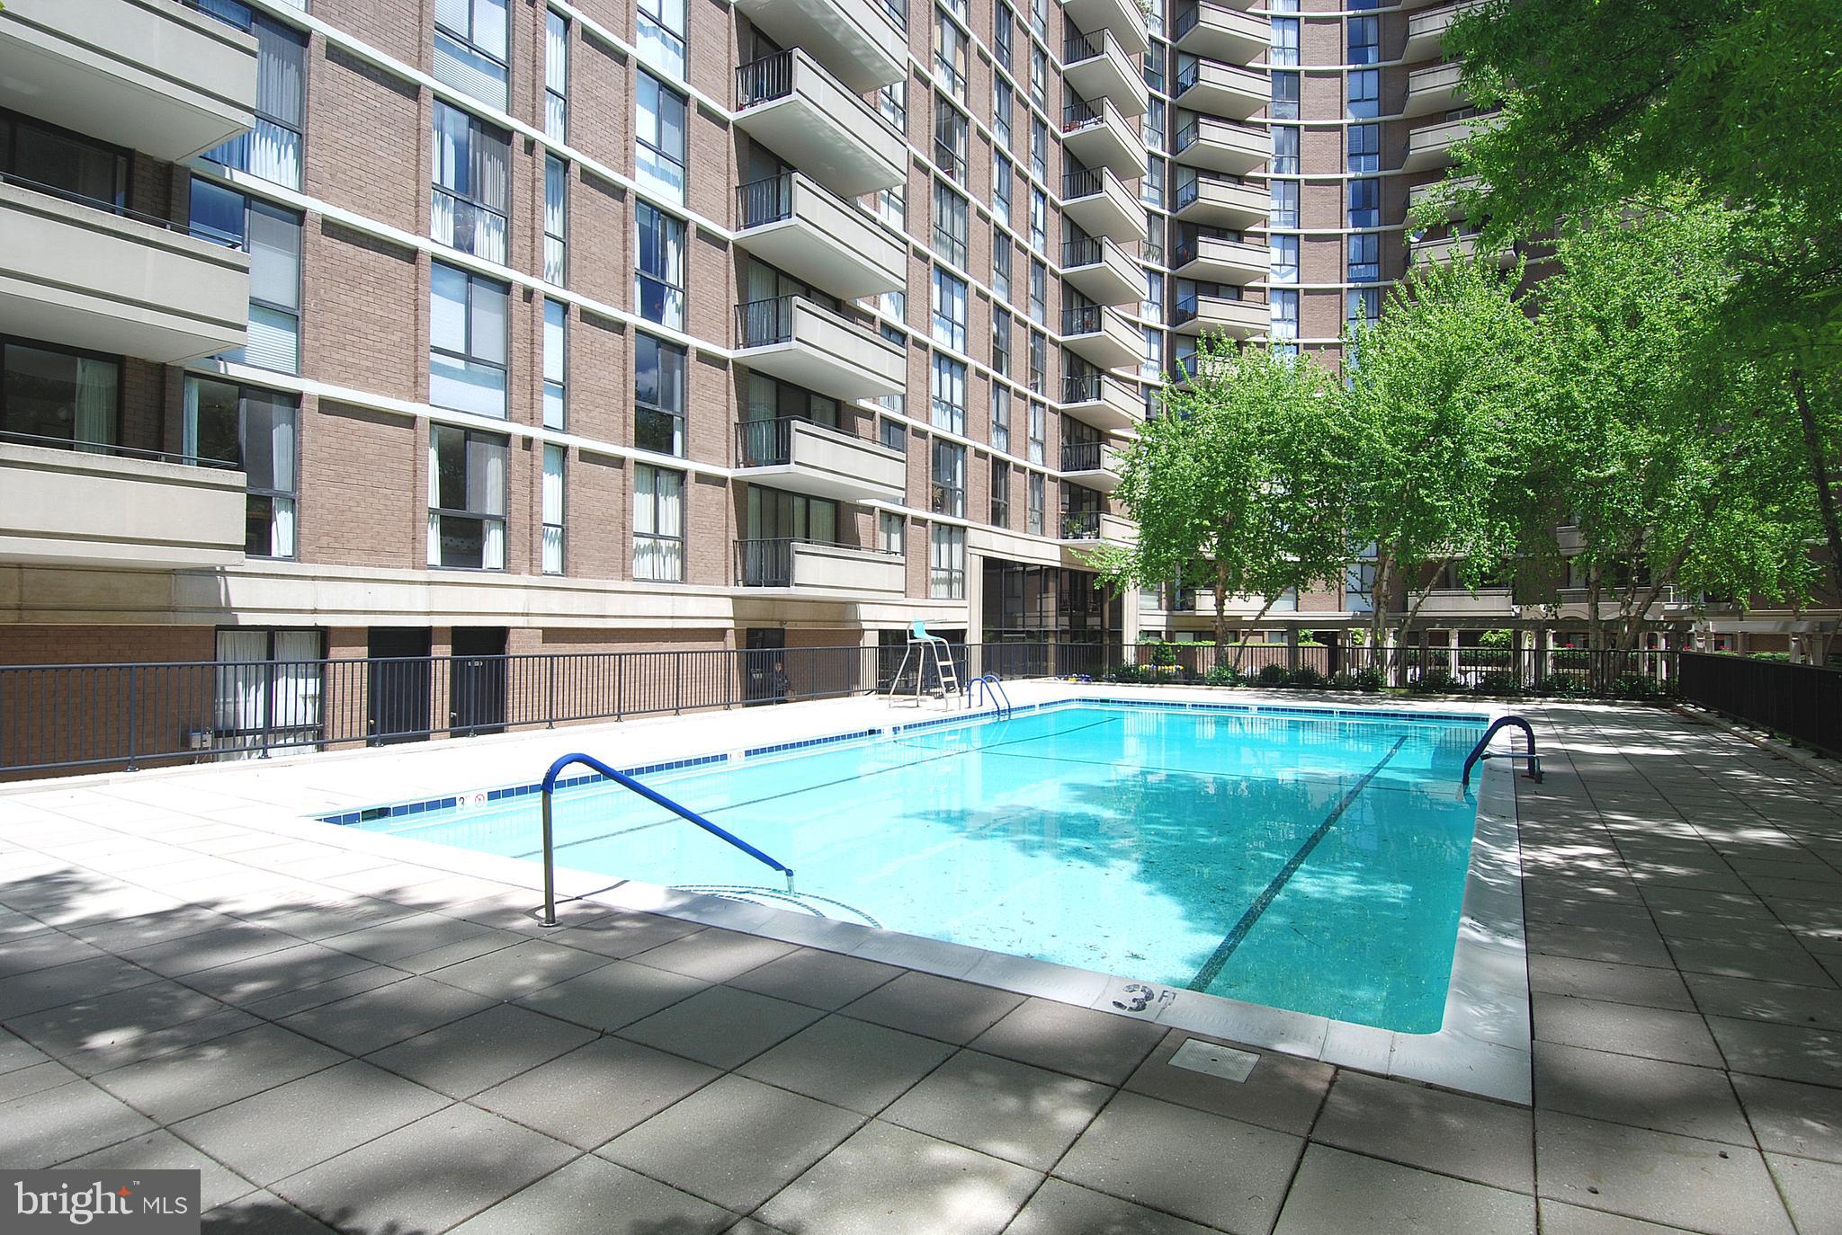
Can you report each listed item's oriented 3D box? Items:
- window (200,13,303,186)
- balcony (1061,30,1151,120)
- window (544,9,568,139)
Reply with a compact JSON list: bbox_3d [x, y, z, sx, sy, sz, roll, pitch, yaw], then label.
[{"bbox_3d":[-9.401,-7.386,12.977,0.150,2.421,1.305,0,-1,32],"label":"window"},{"bbox_3d":[7.770,-22.298,38.180,1.750,1.220,4.450,0,-1,33],"label":"balcony"},{"bbox_3d":[-6.690,-9.782,16.879,0.150,2.230,0.550,-1,-1,32],"label":"window"}]

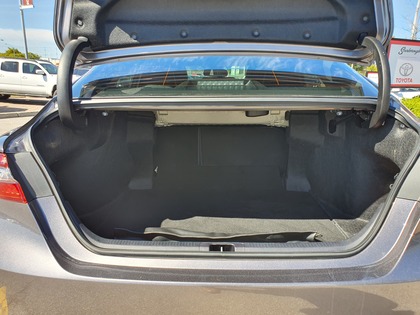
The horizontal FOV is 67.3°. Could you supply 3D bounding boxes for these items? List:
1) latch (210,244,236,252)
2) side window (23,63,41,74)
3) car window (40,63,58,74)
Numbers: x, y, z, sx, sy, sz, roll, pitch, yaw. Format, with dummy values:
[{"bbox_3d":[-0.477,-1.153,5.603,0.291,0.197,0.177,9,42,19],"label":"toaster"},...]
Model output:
[{"bbox_3d":[0.036,0.281,0.975,0.080,0.025,0.032,1,13,2],"label":"latch"},{"bbox_3d":[-6.861,-3.440,12.250,0.850,0.430,0.090,5,1,5],"label":"side window"},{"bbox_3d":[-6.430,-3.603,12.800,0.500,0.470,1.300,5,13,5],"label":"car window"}]

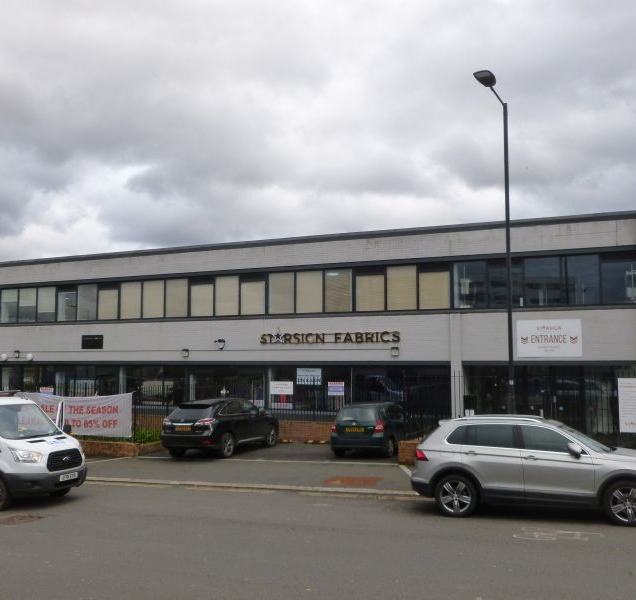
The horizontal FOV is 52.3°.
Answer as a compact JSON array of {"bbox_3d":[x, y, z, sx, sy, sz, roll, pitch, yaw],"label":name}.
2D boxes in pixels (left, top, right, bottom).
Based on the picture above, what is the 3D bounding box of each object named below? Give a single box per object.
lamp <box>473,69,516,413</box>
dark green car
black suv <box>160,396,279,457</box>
[{"bbox_3d":[3.520,-0.347,12.667,0.360,8.100,1.400,-4,-6,36],"label":"lamp"},{"bbox_3d":[1.829,3.849,19.625,1.675,1.525,3.840,-5,-7,24],"label":"dark green car"},{"bbox_3d":[-2.963,4.018,20.795,1.885,1.700,4.770,-5,-6,23],"label":"black suv"}]

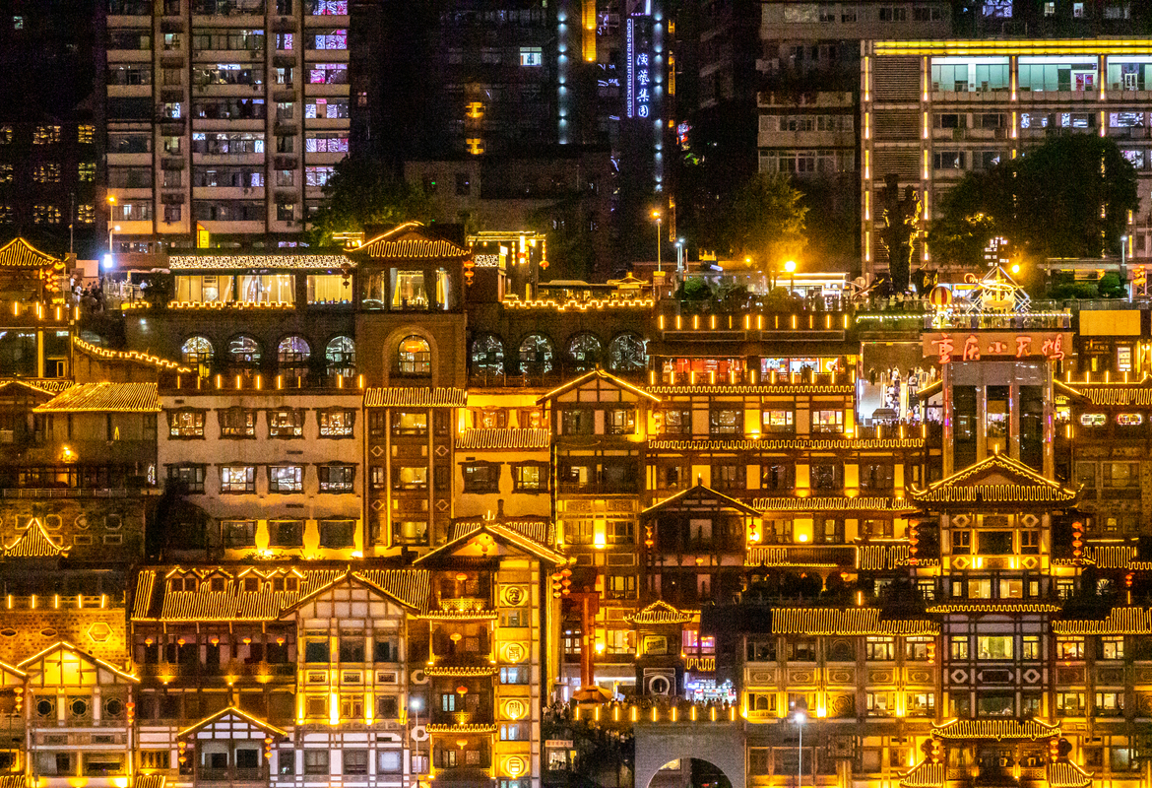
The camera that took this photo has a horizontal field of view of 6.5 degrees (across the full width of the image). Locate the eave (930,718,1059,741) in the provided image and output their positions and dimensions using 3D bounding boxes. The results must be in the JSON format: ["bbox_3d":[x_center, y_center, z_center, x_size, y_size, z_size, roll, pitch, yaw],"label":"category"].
[{"bbox_3d":[29.930,23.895,725.100,9.263,1.684,2.200,0,-1,0],"label":"eave"}]

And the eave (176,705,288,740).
[{"bbox_3d":[-24.429,23.414,723.250,7.910,2.380,2.500,0,-1,0],"label":"eave"}]

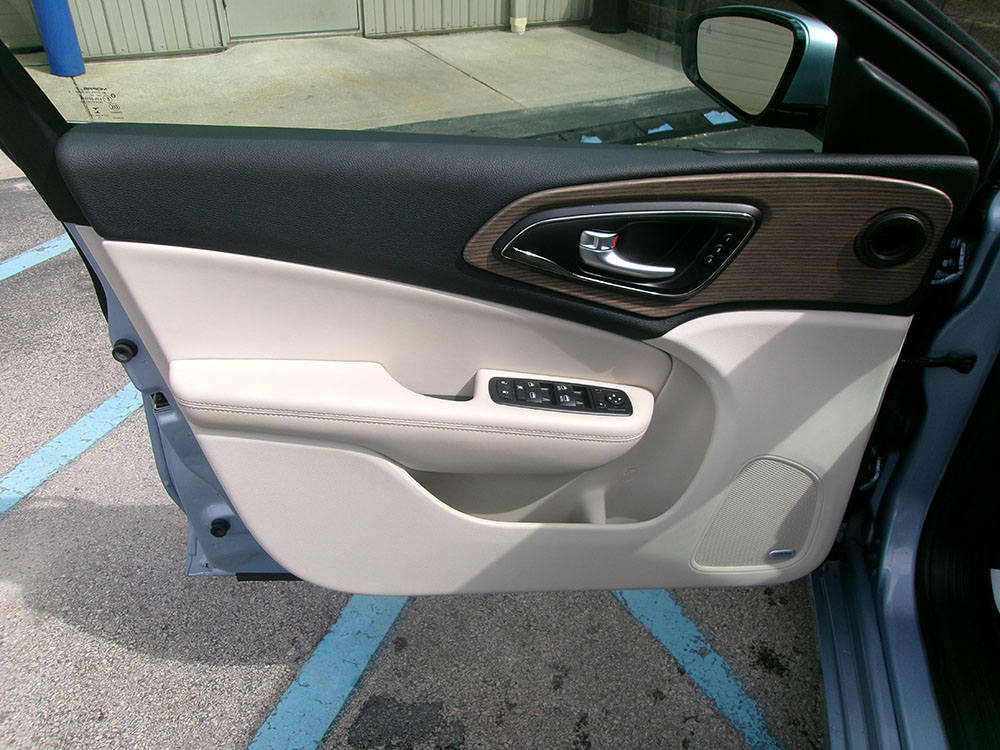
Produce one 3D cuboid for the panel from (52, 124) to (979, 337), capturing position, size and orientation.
[{"bbox_3d":[0.029,-0.164,0.903,0.985,0.235,0.100,1,34,-2],"label":"panel"}]

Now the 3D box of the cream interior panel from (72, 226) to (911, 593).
[{"bbox_3d":[-0.003,0.090,1.005,0.970,0.535,0.160,1,34,-2],"label":"cream interior panel"}]

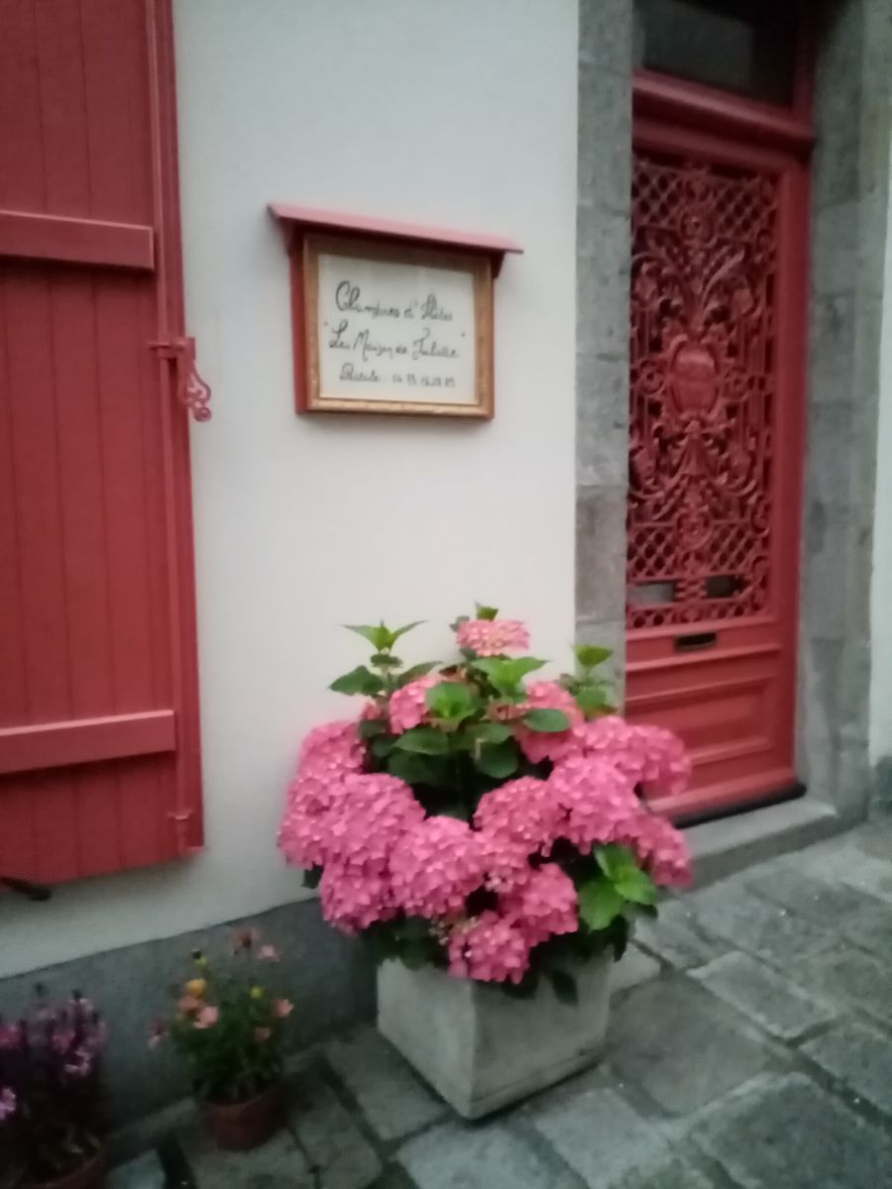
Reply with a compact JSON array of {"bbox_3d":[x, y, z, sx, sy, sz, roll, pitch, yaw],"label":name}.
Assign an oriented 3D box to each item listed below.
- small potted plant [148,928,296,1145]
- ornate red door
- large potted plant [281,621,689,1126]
[{"bbox_3d":[-0.472,0.971,1.958,0.294,0.450,0.274,-4,7,-29],"label":"small potted plant"},{"bbox_3d":[0.871,-0.392,2.920,0.914,2.330,0.100,-4,7,-29],"label":"ornate red door"},{"bbox_3d":[0.104,0.584,2.020,0.900,1.112,0.650,-4,7,-29],"label":"large potted plant"}]

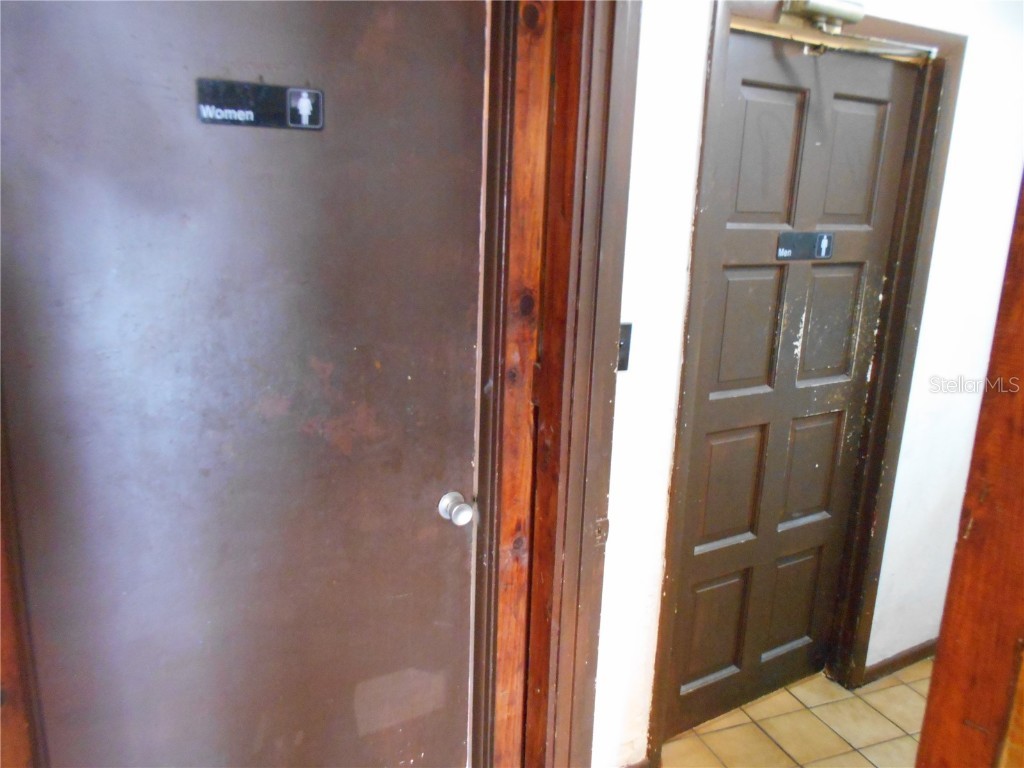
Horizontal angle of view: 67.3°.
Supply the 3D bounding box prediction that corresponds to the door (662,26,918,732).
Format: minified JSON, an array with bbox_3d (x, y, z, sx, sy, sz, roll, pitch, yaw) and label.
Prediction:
[{"bbox_3d":[0.801,0.069,2.324,0.815,2.030,0.045,-7,16,-31],"label":"door"}]

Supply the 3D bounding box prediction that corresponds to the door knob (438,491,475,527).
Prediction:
[{"bbox_3d":[-0.129,0.296,1.809,0.064,0.064,0.064,-7,16,-31],"label":"door knob"}]

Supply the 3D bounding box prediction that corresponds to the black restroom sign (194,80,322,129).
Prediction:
[{"bbox_3d":[-0.458,-0.513,1.420,0.228,0.076,0.005,-7,16,-31],"label":"black restroom sign"}]

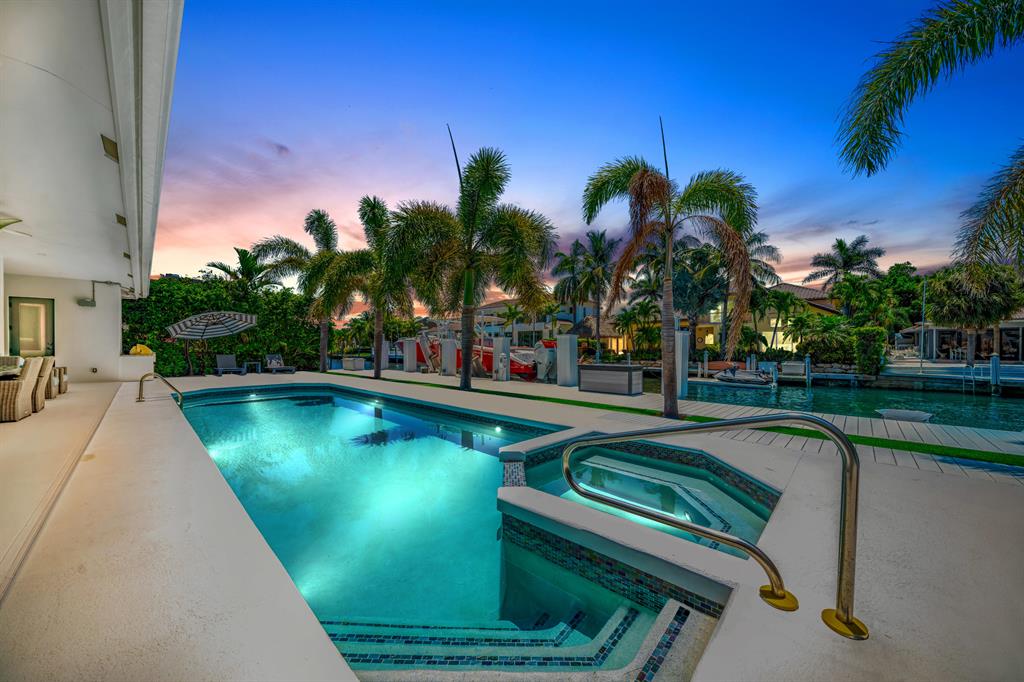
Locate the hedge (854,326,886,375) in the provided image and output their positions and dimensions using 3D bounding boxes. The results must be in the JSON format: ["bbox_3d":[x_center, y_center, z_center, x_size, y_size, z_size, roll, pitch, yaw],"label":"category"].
[{"bbox_3d":[23.500,0.679,22.491,1.600,3.200,2.400,-1,-1,43],"label":"hedge"}]

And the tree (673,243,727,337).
[{"bbox_3d":[13.600,-3.000,25.000,4.200,8.400,4.200,1,-1,-44],"label":"tree"}]

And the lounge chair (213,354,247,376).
[{"bbox_3d":[-11.750,0.978,14.084,1.600,0.860,0.720,-1,-1,43],"label":"lounge chair"}]

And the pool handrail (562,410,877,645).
[{"bbox_3d":[0.915,0.767,1.911,1.500,0.885,0.145,-1,-1,42],"label":"pool handrail"}]

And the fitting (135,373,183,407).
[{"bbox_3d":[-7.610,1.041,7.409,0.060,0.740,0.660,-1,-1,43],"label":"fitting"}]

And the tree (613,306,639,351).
[{"bbox_3d":[9.200,-0.950,27.500,2.200,3.800,2.200,1,-1,-44],"label":"tree"}]

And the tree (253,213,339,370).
[{"bbox_3d":[-9.800,-2.351,16.248,3.800,7.600,3.800,1,-1,-31],"label":"tree"}]

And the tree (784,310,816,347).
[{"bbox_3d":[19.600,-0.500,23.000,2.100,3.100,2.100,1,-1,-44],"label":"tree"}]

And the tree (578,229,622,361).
[{"bbox_3d":[10.260,-5.437,40.111,5.200,15.500,5.200,0,-1,14],"label":"tree"}]

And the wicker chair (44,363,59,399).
[{"bbox_3d":[-10.050,0.814,7.036,0.680,0.750,0.750,-1,-1,43],"label":"wicker chair"}]

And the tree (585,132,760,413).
[{"bbox_3d":[2.600,-1.050,5.620,2.850,4.650,2.800,1,-1,-44],"label":"tree"}]

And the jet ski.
[{"bbox_3d":[15.000,2.244,22.261,3.150,1.150,1.200,-1,-1,43],"label":"jet ski"}]

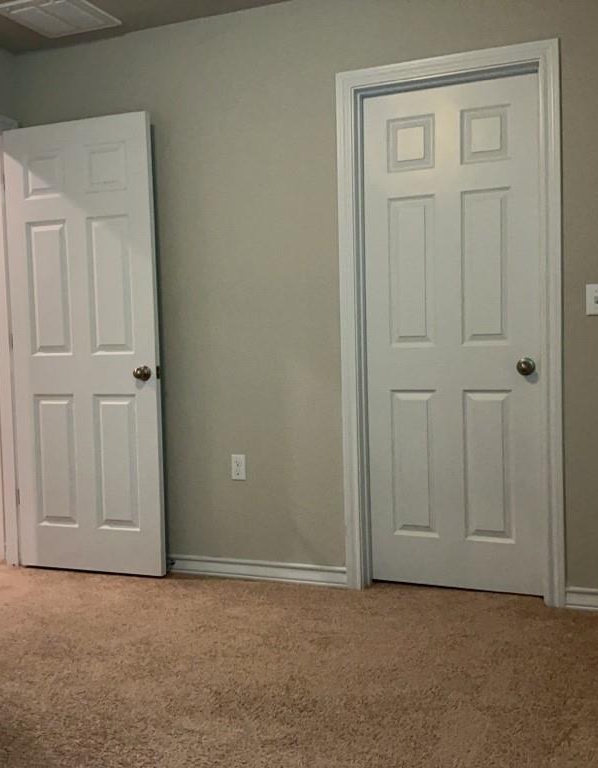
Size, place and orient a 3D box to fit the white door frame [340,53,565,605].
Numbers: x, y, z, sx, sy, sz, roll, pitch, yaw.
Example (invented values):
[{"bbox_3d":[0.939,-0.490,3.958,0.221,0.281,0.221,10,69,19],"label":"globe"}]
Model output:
[{"bbox_3d":[0.591,-0.204,3.142,0.860,2.090,0.110,0,3,22],"label":"white door frame"}]

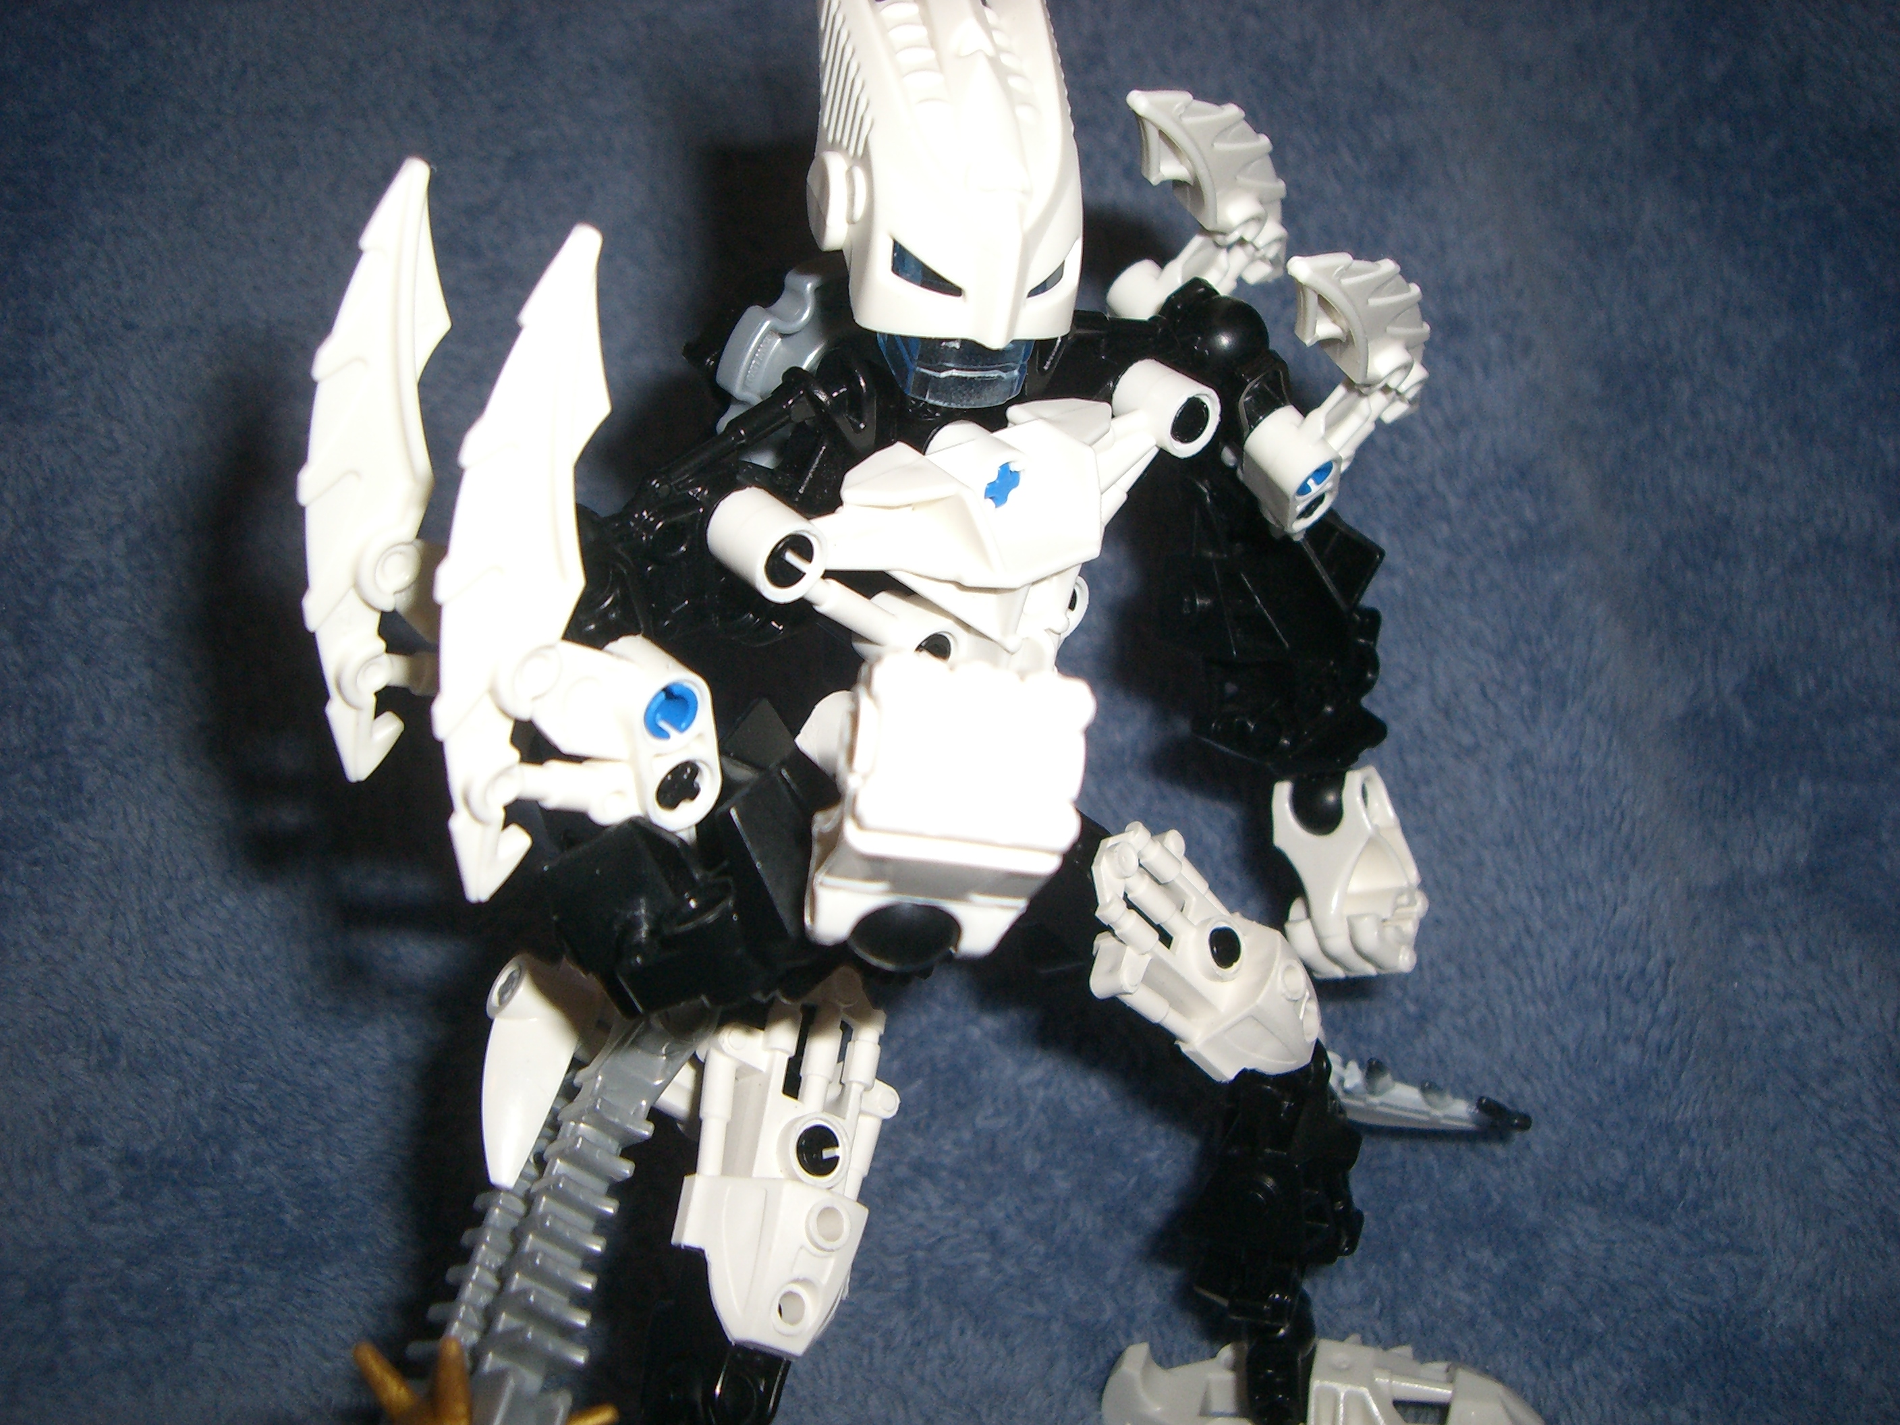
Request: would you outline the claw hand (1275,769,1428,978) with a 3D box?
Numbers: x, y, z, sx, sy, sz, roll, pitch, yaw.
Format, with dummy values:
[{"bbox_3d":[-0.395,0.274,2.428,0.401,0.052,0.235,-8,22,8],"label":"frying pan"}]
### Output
[{"bbox_3d":[0.069,0.027,0.356,0.018,0.033,0.019,-3,8,37],"label":"claw hand"}]

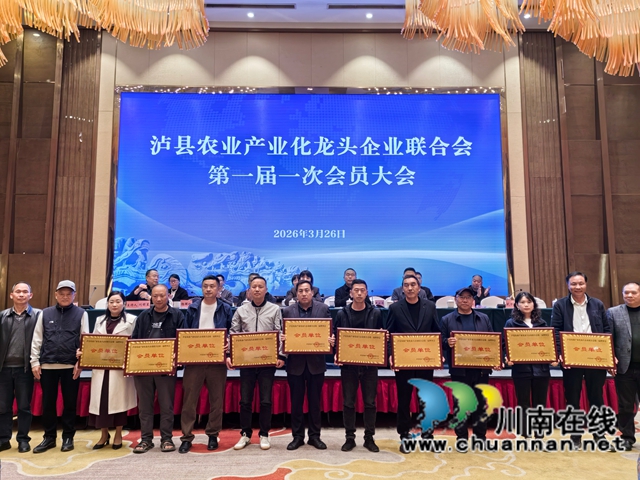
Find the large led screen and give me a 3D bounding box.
[{"bbox_3d":[-0.181,-0.883,9.421,7.250,3.850,0.120,0,-7,0],"label":"large led screen"}]

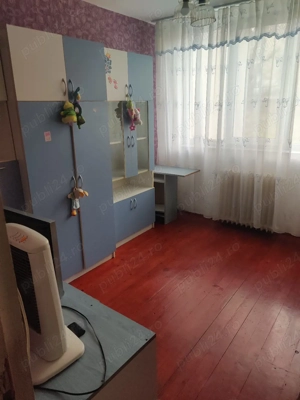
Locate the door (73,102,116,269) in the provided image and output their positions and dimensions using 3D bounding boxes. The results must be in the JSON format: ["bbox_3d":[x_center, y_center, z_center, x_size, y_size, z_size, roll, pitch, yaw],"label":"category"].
[{"bbox_3d":[-0.515,-0.124,2.912,0.025,1.516,0.452,10,20,34],"label":"door"}]

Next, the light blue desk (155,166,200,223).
[{"bbox_3d":[0.250,-0.065,4.280,0.742,0.695,0.400,10,20,34],"label":"light blue desk"}]

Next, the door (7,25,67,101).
[{"bbox_3d":[-0.799,-0.965,2.270,0.025,0.473,0.451,10,20,34],"label":"door"}]

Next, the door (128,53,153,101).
[{"bbox_3d":[-0.104,-1.323,3.405,0.025,0.470,0.446,10,20,34],"label":"door"}]

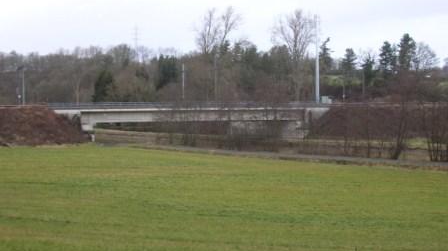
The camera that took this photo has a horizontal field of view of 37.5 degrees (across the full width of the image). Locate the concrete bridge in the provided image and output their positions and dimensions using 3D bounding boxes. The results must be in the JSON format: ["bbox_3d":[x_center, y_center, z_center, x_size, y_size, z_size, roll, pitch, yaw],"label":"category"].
[{"bbox_3d":[-6.342,-1.178,131.500,54.535,6.638,11.500,-1,2,-15],"label":"concrete bridge"}]

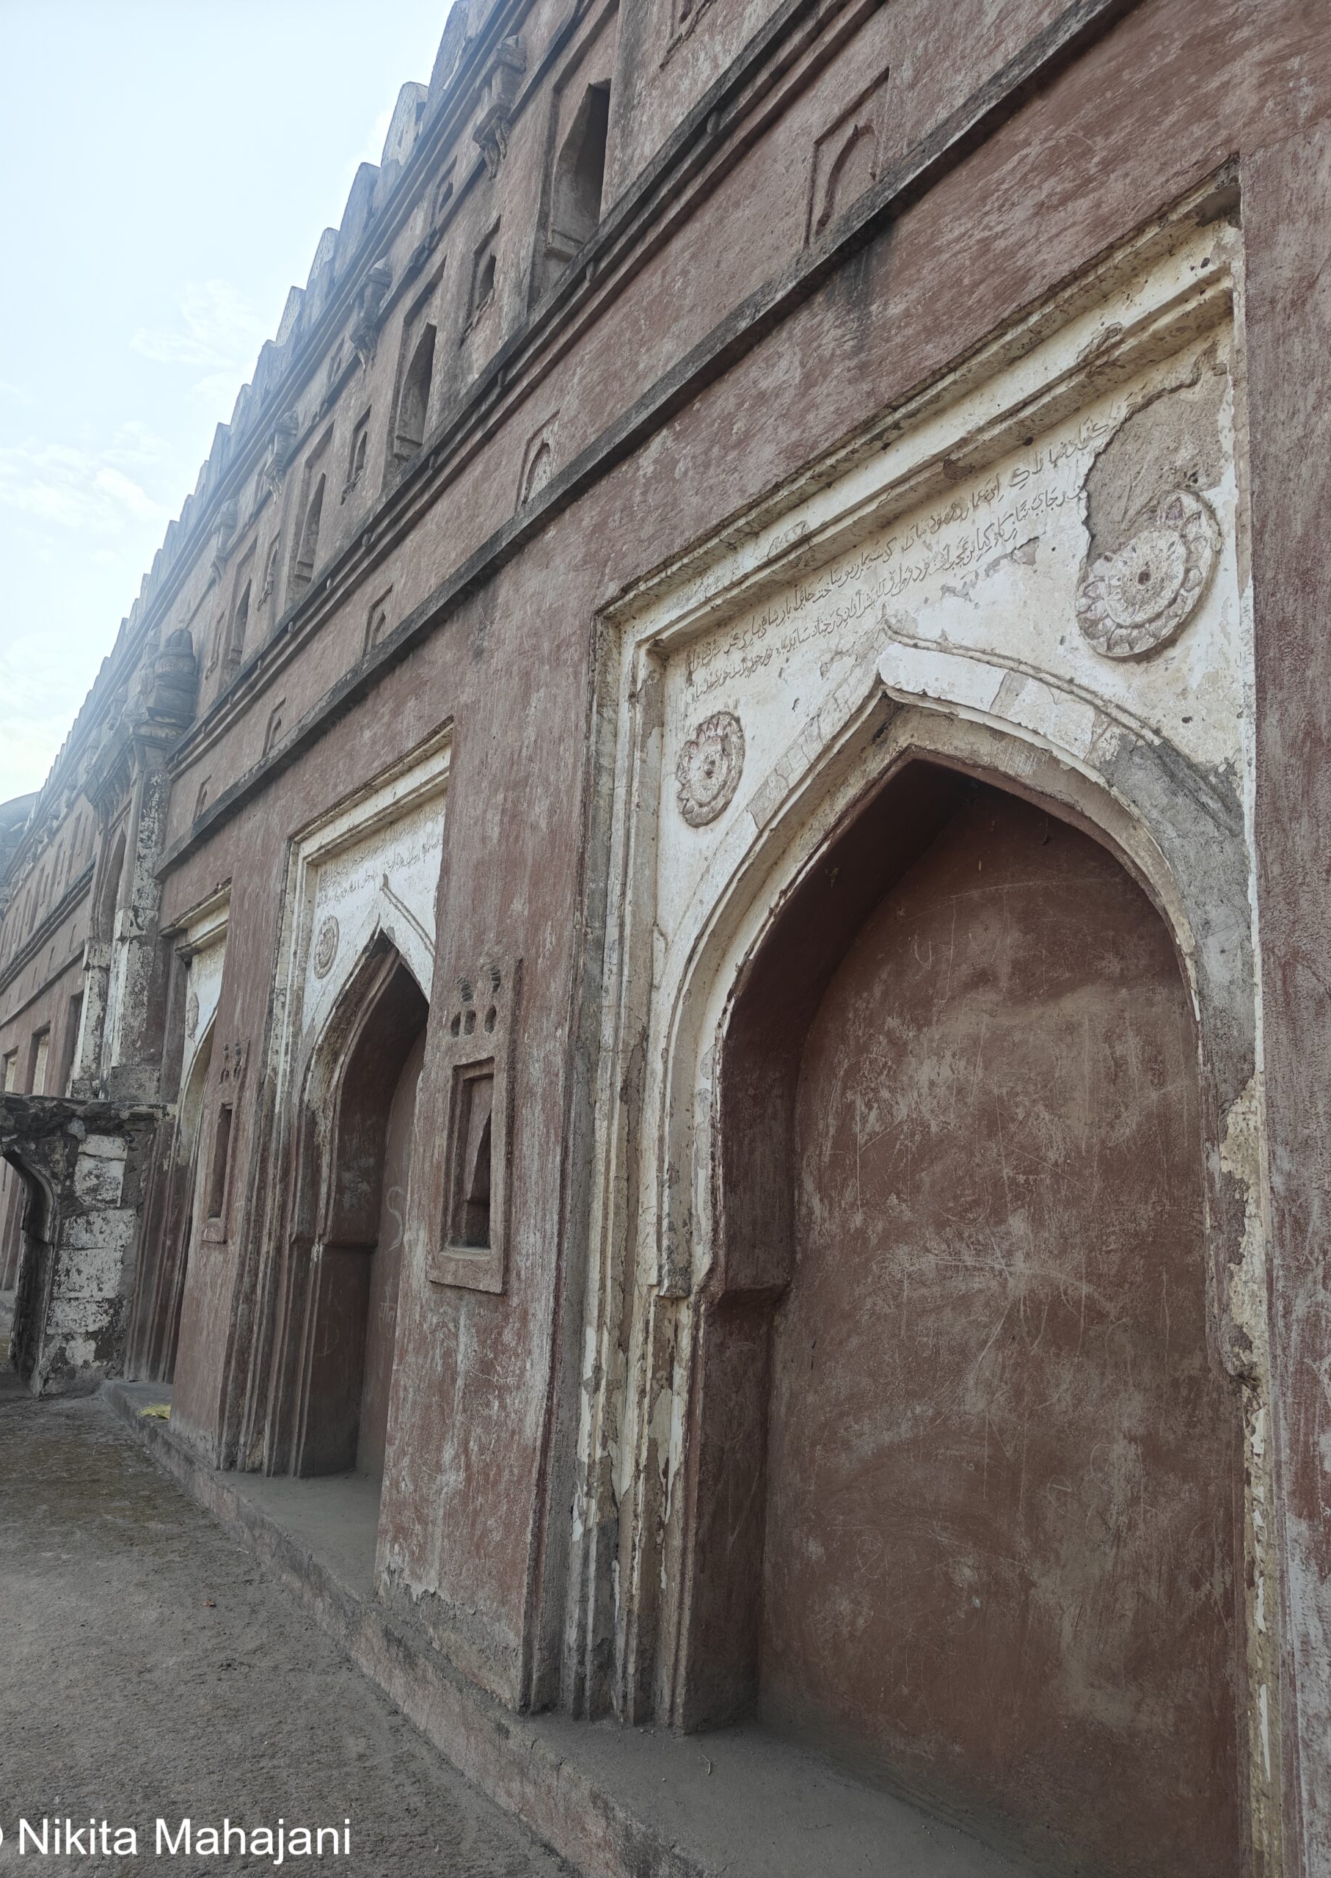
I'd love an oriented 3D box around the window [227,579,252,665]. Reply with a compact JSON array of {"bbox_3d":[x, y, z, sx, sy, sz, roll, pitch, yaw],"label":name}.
[{"bbox_3d":[-2.849,-2.137,8.915,0.150,0.620,0.440,10,-13,-31],"label":"window"}]

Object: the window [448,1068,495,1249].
[{"bbox_3d":[-0.585,0.733,4.302,0.120,0.580,0.350,10,-13,-31],"label":"window"}]

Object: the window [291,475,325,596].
[{"bbox_3d":[-2.016,-2.346,7.595,0.150,0.650,0.450,10,-13,-31],"label":"window"}]

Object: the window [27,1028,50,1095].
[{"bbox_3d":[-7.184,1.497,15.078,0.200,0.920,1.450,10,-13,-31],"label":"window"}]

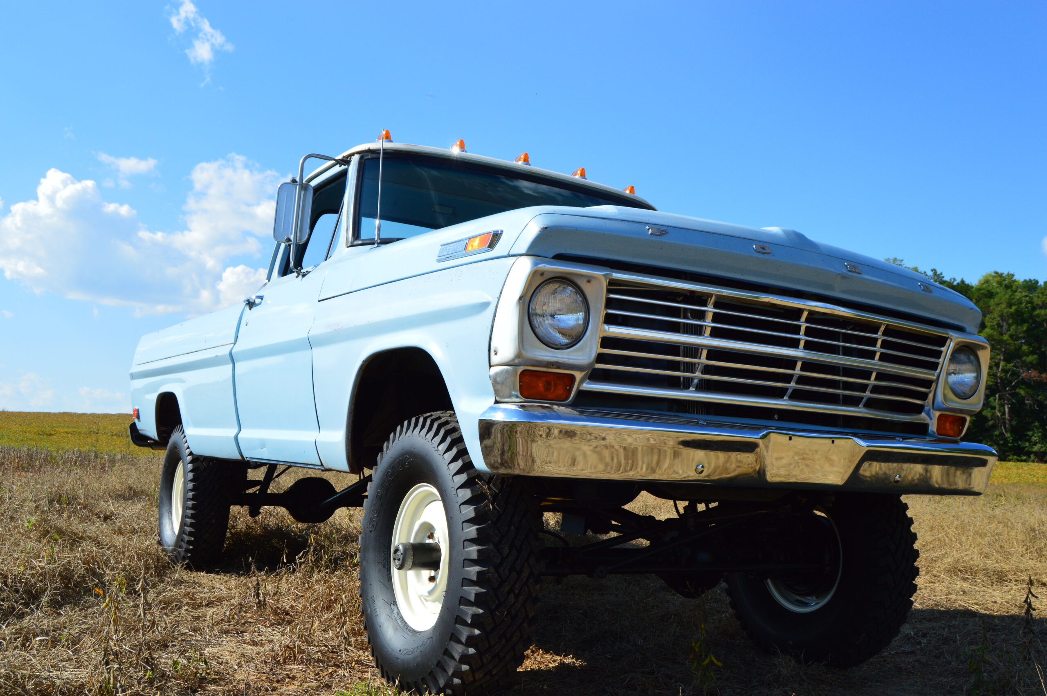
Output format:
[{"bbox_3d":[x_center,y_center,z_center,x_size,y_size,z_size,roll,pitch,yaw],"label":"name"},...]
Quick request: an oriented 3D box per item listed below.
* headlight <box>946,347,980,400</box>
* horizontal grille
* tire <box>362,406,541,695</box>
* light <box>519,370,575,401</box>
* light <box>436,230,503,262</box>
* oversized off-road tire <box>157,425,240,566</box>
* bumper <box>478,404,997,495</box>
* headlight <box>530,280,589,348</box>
[{"bbox_3d":[1.538,0.085,3.476,0.190,0.190,0.080,7,-7,-31],"label":"headlight"},{"bbox_3d":[0.822,0.030,3.017,1.480,0.330,0.140,7,-7,-31],"label":"horizontal grille"},{"bbox_3d":[-0.255,0.636,3.054,0.250,0.830,0.830,7,-7,-29],"label":"tire"},{"bbox_3d":[0.059,0.102,2.631,0.180,0.085,0.045,7,-7,-31],"label":"light"},{"bbox_3d":[-0.170,-0.303,2.954,0.045,0.070,0.370,7,-7,-31],"label":"light"},{"bbox_3d":[-1.971,0.891,5.885,0.250,0.830,0.830,7,-7,-31],"label":"oversized off-road tire"},{"bbox_3d":[0.792,0.336,3.006,2.000,0.190,0.240,7,-7,-31],"label":"bumper"},{"bbox_3d":[0.088,-0.089,2.598,0.190,0.190,0.080,7,-7,-31],"label":"headlight"}]

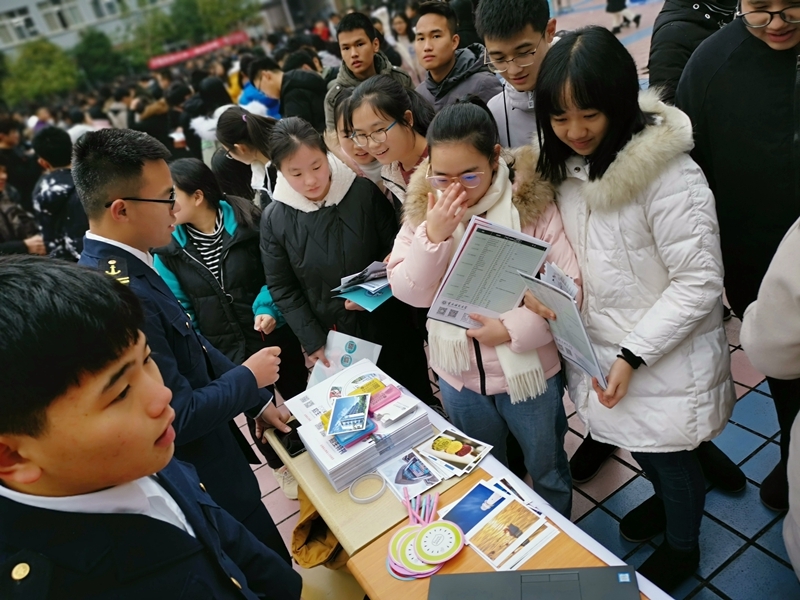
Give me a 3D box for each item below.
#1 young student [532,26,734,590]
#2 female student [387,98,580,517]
[{"bbox_3d":[0.598,0.093,1.620,0.430,1.540,0.540,-31,28,-26],"label":"young student"},{"bbox_3d":[0.344,0.120,1.827,0.520,1.460,0.420,-4,28,27],"label":"female student"}]

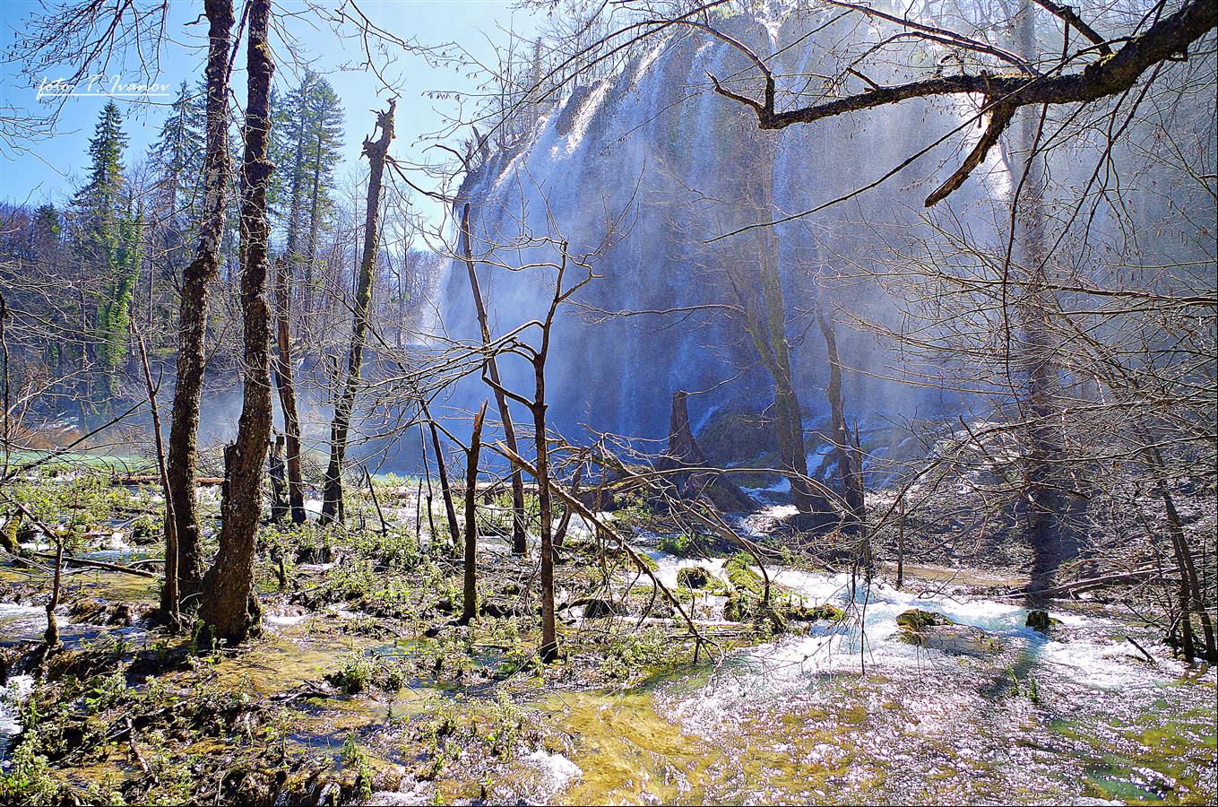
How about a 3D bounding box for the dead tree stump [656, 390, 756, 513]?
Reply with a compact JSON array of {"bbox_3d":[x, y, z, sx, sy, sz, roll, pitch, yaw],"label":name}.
[{"bbox_3d":[1.780,0.868,16.800,1.800,2.250,1.500,0,-1,6],"label":"dead tree stump"}]

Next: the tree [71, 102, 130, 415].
[{"bbox_3d":[-29.570,-8.434,53.000,3.600,18.300,3.600,0,-1,0],"label":"tree"}]

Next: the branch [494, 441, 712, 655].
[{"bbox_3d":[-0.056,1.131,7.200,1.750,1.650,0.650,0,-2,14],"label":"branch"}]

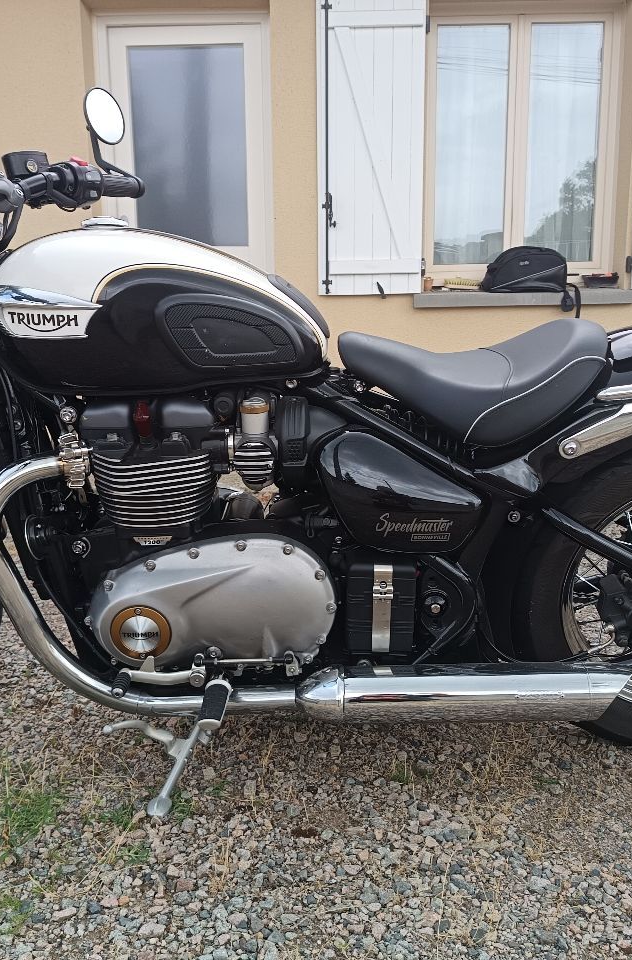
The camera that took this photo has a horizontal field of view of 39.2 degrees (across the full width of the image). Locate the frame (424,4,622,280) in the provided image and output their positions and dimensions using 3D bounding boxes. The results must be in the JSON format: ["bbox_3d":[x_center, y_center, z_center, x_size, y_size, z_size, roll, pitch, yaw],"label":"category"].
[{"bbox_3d":[1.020,-1.655,4.459,0.988,1.327,0.090,-1,11,0],"label":"frame"}]

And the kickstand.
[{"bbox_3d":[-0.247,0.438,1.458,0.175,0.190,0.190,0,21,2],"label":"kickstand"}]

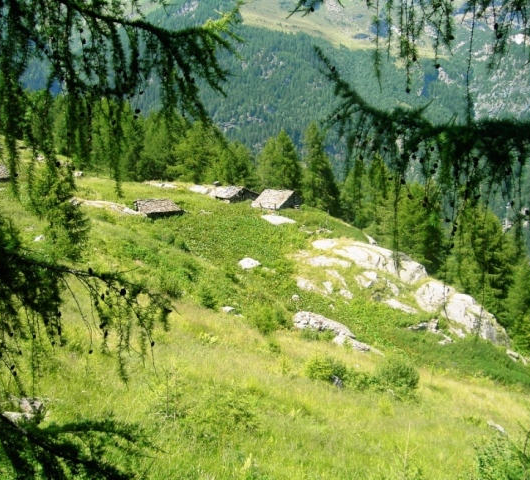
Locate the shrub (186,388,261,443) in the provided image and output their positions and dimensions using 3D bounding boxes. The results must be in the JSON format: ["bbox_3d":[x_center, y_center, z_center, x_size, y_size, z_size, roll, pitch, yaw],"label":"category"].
[{"bbox_3d":[-0.941,3.819,14.000,1.600,1.000,1.350,-1,12,0],"label":"shrub"}]

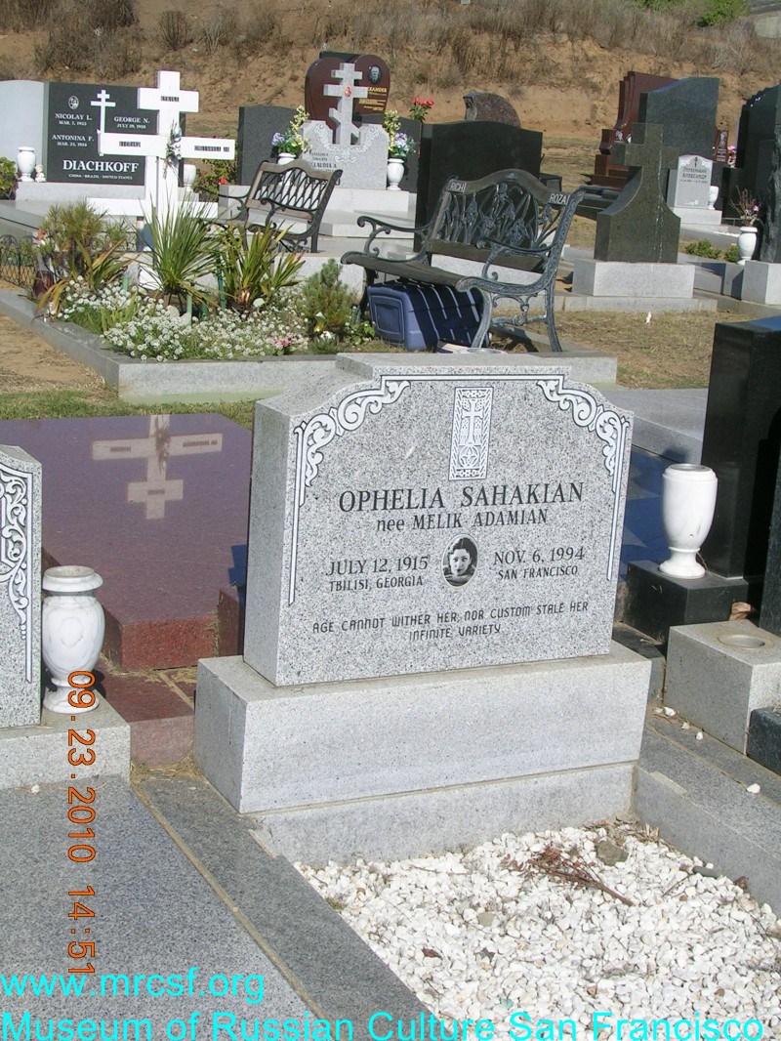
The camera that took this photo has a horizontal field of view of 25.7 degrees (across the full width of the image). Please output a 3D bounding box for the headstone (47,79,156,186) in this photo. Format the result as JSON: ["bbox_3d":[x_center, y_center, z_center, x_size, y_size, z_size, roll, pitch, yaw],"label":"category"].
[{"bbox_3d":[-2.360,-3.291,14.645,1.200,0.820,0.160,-3,15,-27],"label":"headstone"}]

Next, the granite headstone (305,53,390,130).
[{"bbox_3d":[-0.450,-4.540,18.600,0.980,1.080,0.250,-3,15,-27],"label":"granite headstone"}]

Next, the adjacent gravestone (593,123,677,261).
[{"bbox_3d":[1.900,-2.469,12.924,0.629,1.024,0.182,-3,15,-25],"label":"adjacent gravestone"}]

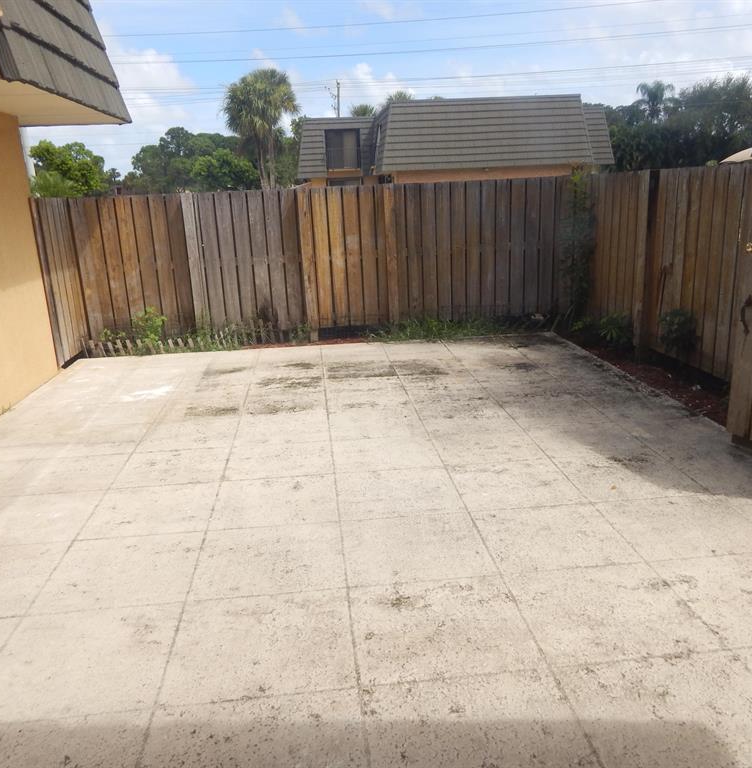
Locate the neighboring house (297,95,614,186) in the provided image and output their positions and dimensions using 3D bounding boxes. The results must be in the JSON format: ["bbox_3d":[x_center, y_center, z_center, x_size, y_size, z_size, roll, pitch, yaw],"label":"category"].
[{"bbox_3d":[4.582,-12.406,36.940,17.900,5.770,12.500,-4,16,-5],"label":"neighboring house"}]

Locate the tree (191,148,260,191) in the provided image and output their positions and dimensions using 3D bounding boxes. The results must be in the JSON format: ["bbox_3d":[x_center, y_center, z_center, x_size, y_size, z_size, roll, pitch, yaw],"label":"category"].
[{"bbox_3d":[-8.585,-11.302,37.665,3.950,4.380,3.950,-4,16,-5],"label":"tree"}]

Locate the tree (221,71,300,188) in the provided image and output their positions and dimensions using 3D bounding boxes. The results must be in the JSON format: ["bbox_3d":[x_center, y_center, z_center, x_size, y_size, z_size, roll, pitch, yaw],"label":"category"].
[{"bbox_3d":[-5.632,-11.649,32.651,3.830,7.620,3.830,-4,16,-5],"label":"tree"}]

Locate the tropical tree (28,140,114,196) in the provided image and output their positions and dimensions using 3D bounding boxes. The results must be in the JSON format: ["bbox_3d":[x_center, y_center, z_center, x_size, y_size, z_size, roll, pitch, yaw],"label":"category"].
[{"bbox_3d":[-12.055,-7.493,25.832,3.540,4.060,3.240,-4,16,-5],"label":"tropical tree"}]

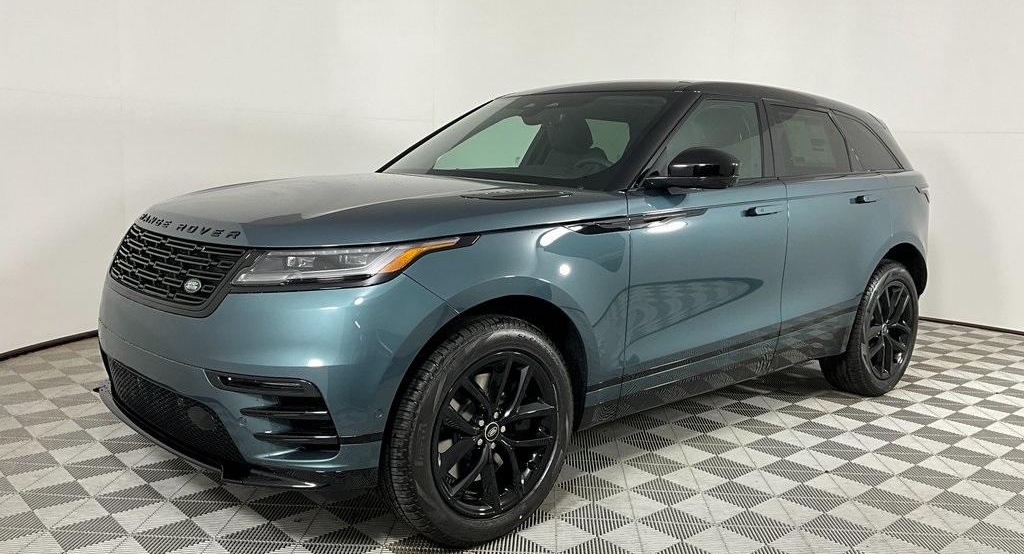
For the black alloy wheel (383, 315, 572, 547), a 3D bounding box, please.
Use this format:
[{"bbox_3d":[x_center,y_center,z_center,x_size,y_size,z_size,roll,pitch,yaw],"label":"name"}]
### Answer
[{"bbox_3d":[-0.114,0.505,2.880,0.760,0.755,0.255,-5,10,-41],"label":"black alloy wheel"}]

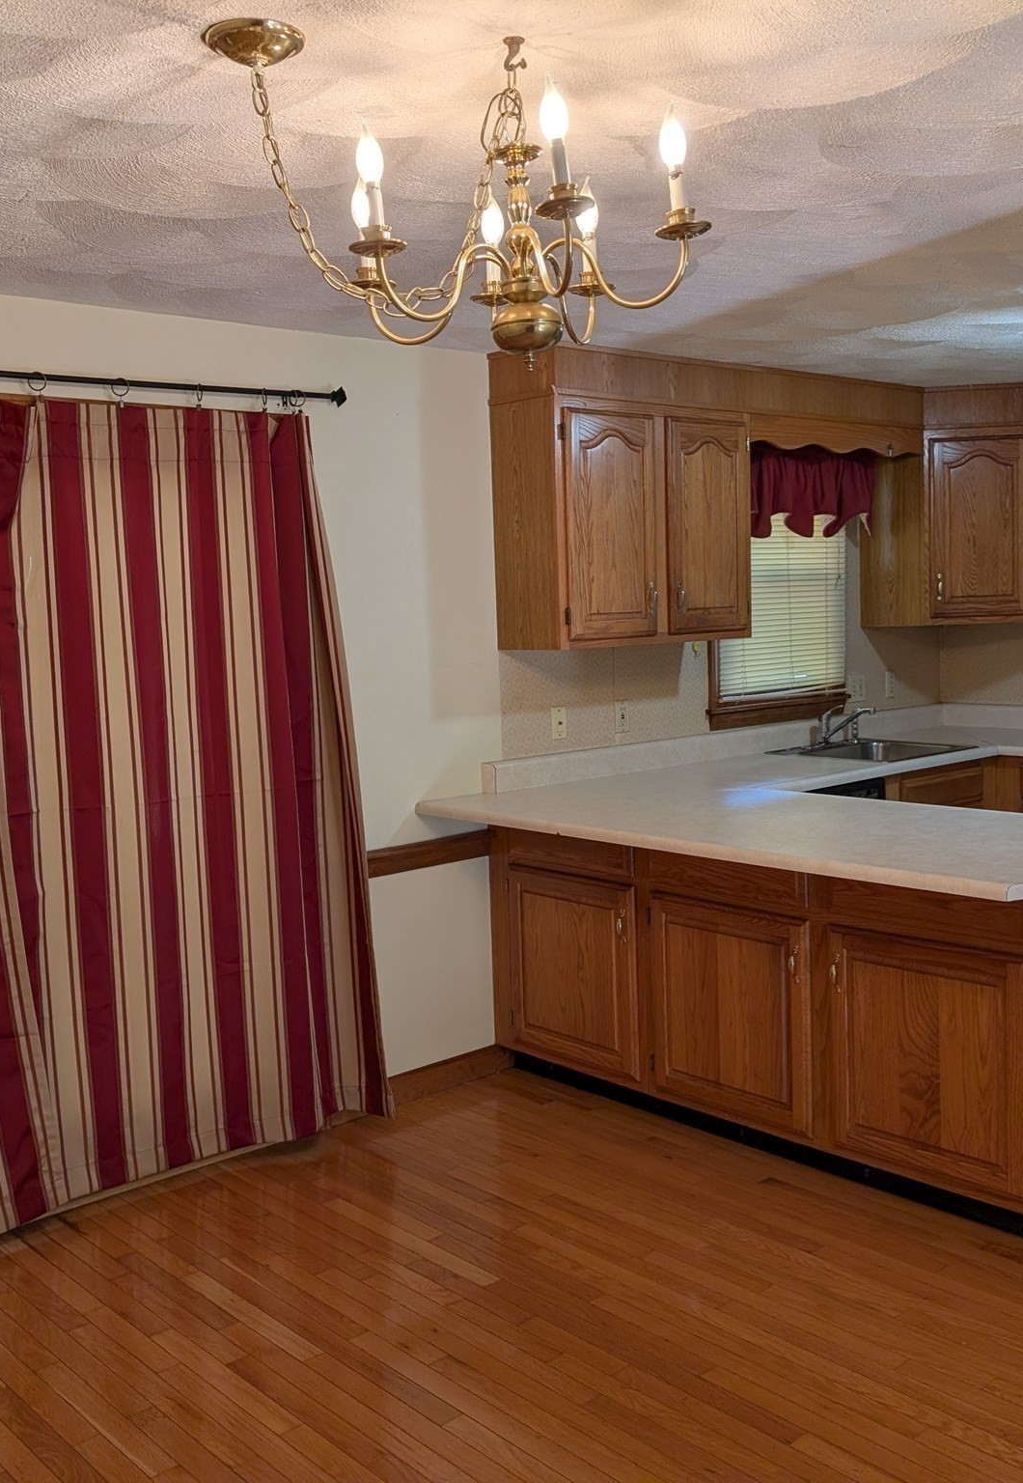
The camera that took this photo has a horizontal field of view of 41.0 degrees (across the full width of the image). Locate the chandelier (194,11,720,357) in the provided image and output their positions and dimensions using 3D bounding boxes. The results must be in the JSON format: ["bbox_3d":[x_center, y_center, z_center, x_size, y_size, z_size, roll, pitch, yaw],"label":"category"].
[{"bbox_3d":[-0.041,-0.763,1.939,0.645,0.458,0.550,-7,8,-41],"label":"chandelier"}]

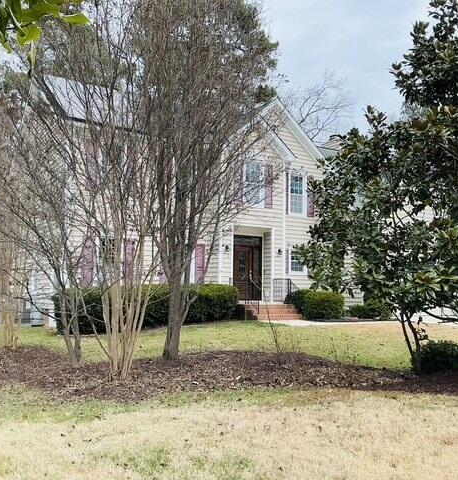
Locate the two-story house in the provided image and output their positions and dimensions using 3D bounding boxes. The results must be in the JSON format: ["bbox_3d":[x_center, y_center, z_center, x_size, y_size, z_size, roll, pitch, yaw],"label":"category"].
[{"bbox_3d":[-1.098,-1.155,22.190,13.600,9.300,7.550,4,-7,-33],"label":"two-story house"}]

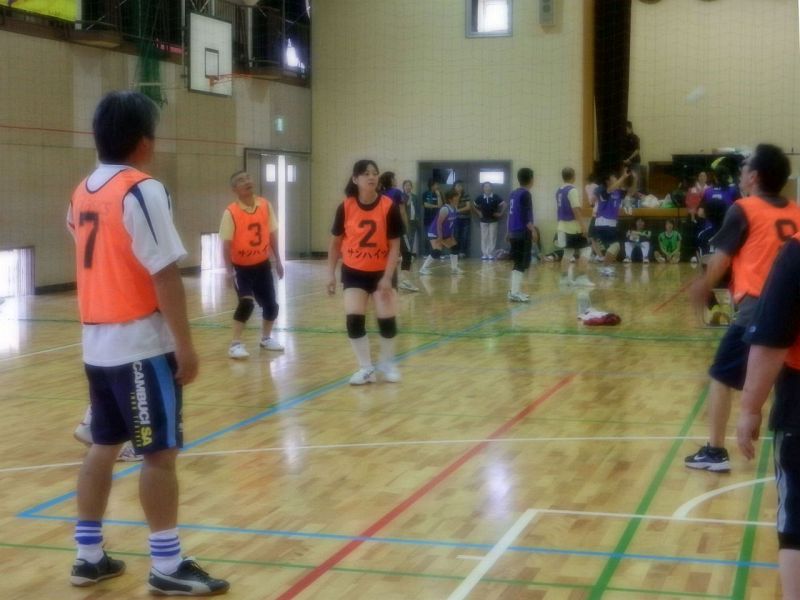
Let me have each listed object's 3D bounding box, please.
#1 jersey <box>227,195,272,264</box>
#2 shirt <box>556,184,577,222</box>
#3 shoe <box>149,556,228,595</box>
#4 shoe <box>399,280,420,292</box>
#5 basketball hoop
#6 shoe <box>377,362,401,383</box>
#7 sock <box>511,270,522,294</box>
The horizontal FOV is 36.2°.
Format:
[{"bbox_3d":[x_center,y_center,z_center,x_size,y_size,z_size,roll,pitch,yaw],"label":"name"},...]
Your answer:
[{"bbox_3d":[-1.304,-0.596,10.680,0.380,0.600,0.260,-3,5,-19],"label":"jersey"},{"bbox_3d":[2.472,-1.434,18.200,0.260,0.550,0.370,-4,6,-39],"label":"shirt"},{"bbox_3d":[-0.727,0.951,4.218,0.275,0.115,0.100,0,5,5],"label":"shoe"},{"bbox_3d":[0.133,-0.188,17.100,0.260,0.120,0.100,-9,1,25],"label":"shoe"},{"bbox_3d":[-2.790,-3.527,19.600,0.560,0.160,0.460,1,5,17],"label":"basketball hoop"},{"bbox_3d":[-0.085,0.531,8.983,0.095,0.110,0.250,-3,6,-28],"label":"shoe"},{"bbox_3d":[1.540,-0.234,16.100,0.135,0.315,0.120,-2,5,-12],"label":"sock"}]

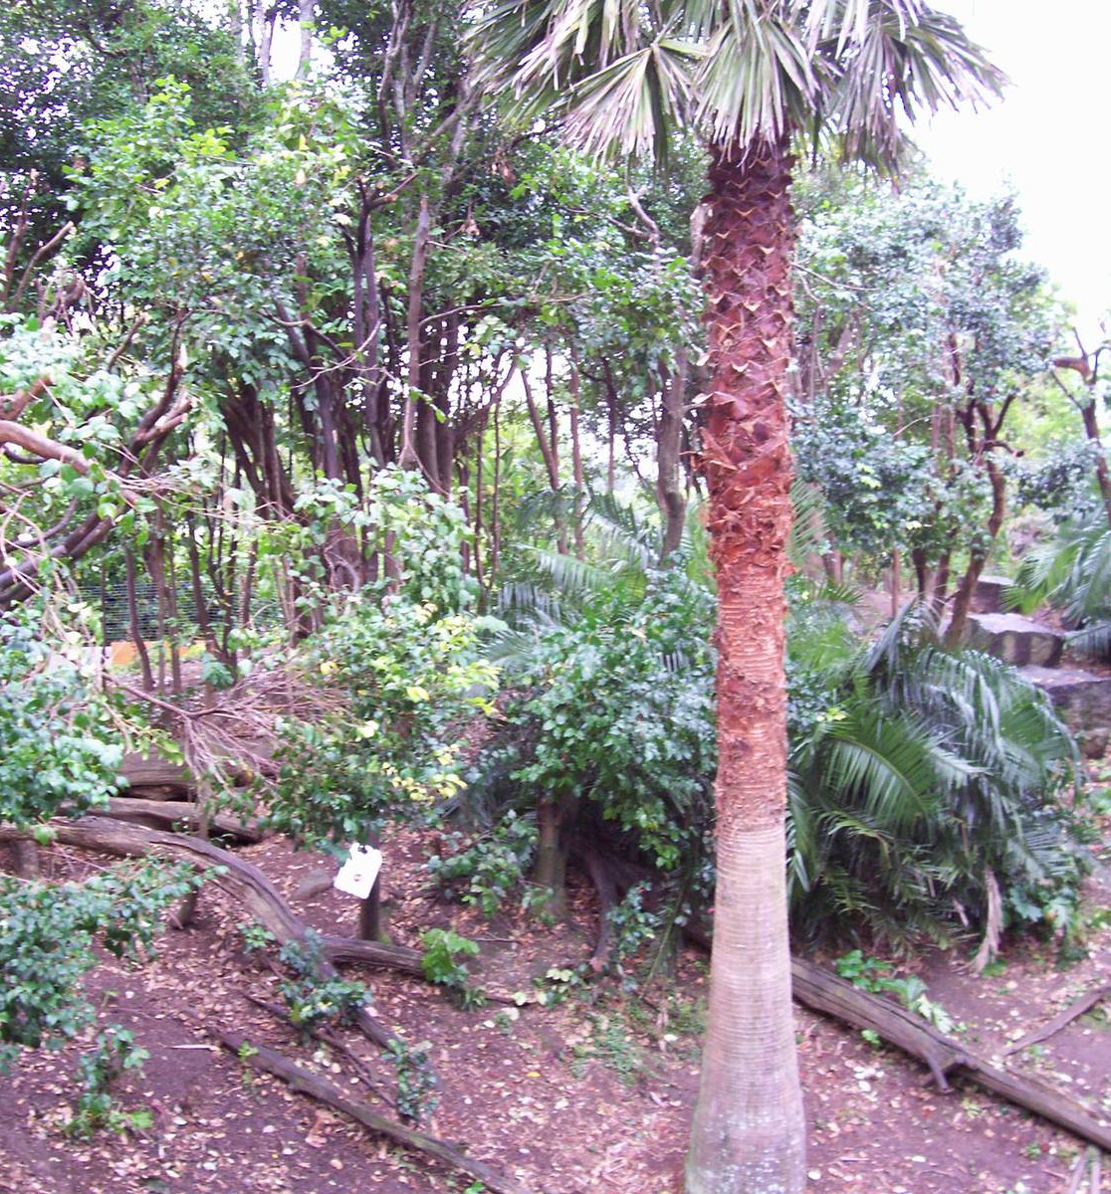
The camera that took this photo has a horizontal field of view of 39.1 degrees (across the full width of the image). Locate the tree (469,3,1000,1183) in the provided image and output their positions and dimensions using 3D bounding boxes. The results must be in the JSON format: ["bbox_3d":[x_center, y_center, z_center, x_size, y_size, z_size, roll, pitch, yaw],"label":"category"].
[{"bbox_3d":[0.763,-0.304,6.215,2.300,5.300,2.200,0,4,0],"label":"tree"}]

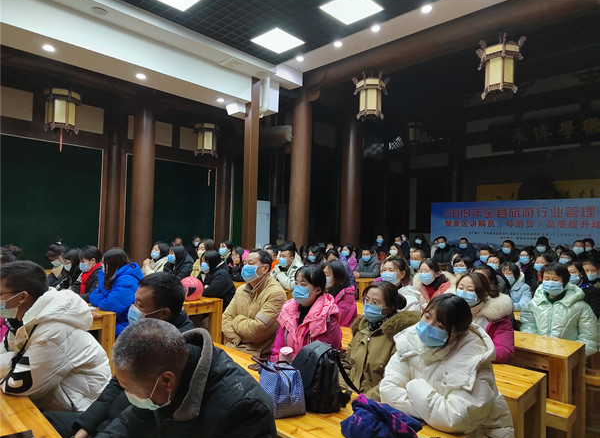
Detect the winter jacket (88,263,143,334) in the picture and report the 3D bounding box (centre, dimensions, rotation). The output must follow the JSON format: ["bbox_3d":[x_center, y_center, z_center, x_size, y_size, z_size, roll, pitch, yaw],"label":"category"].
[{"bbox_3d":[-1.560,0.701,3.335,0.430,0.650,0.450,3,-2,-40],"label":"winter jacket"}]

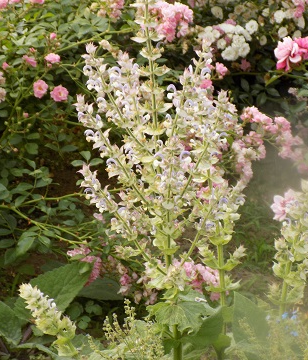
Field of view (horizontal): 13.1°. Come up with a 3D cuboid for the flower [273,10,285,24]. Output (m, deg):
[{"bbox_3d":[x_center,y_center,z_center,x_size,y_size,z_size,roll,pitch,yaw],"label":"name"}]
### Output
[{"bbox_3d":[0.373,-0.485,4.000,0.031,0.040,0.025,2,18,5],"label":"flower"}]

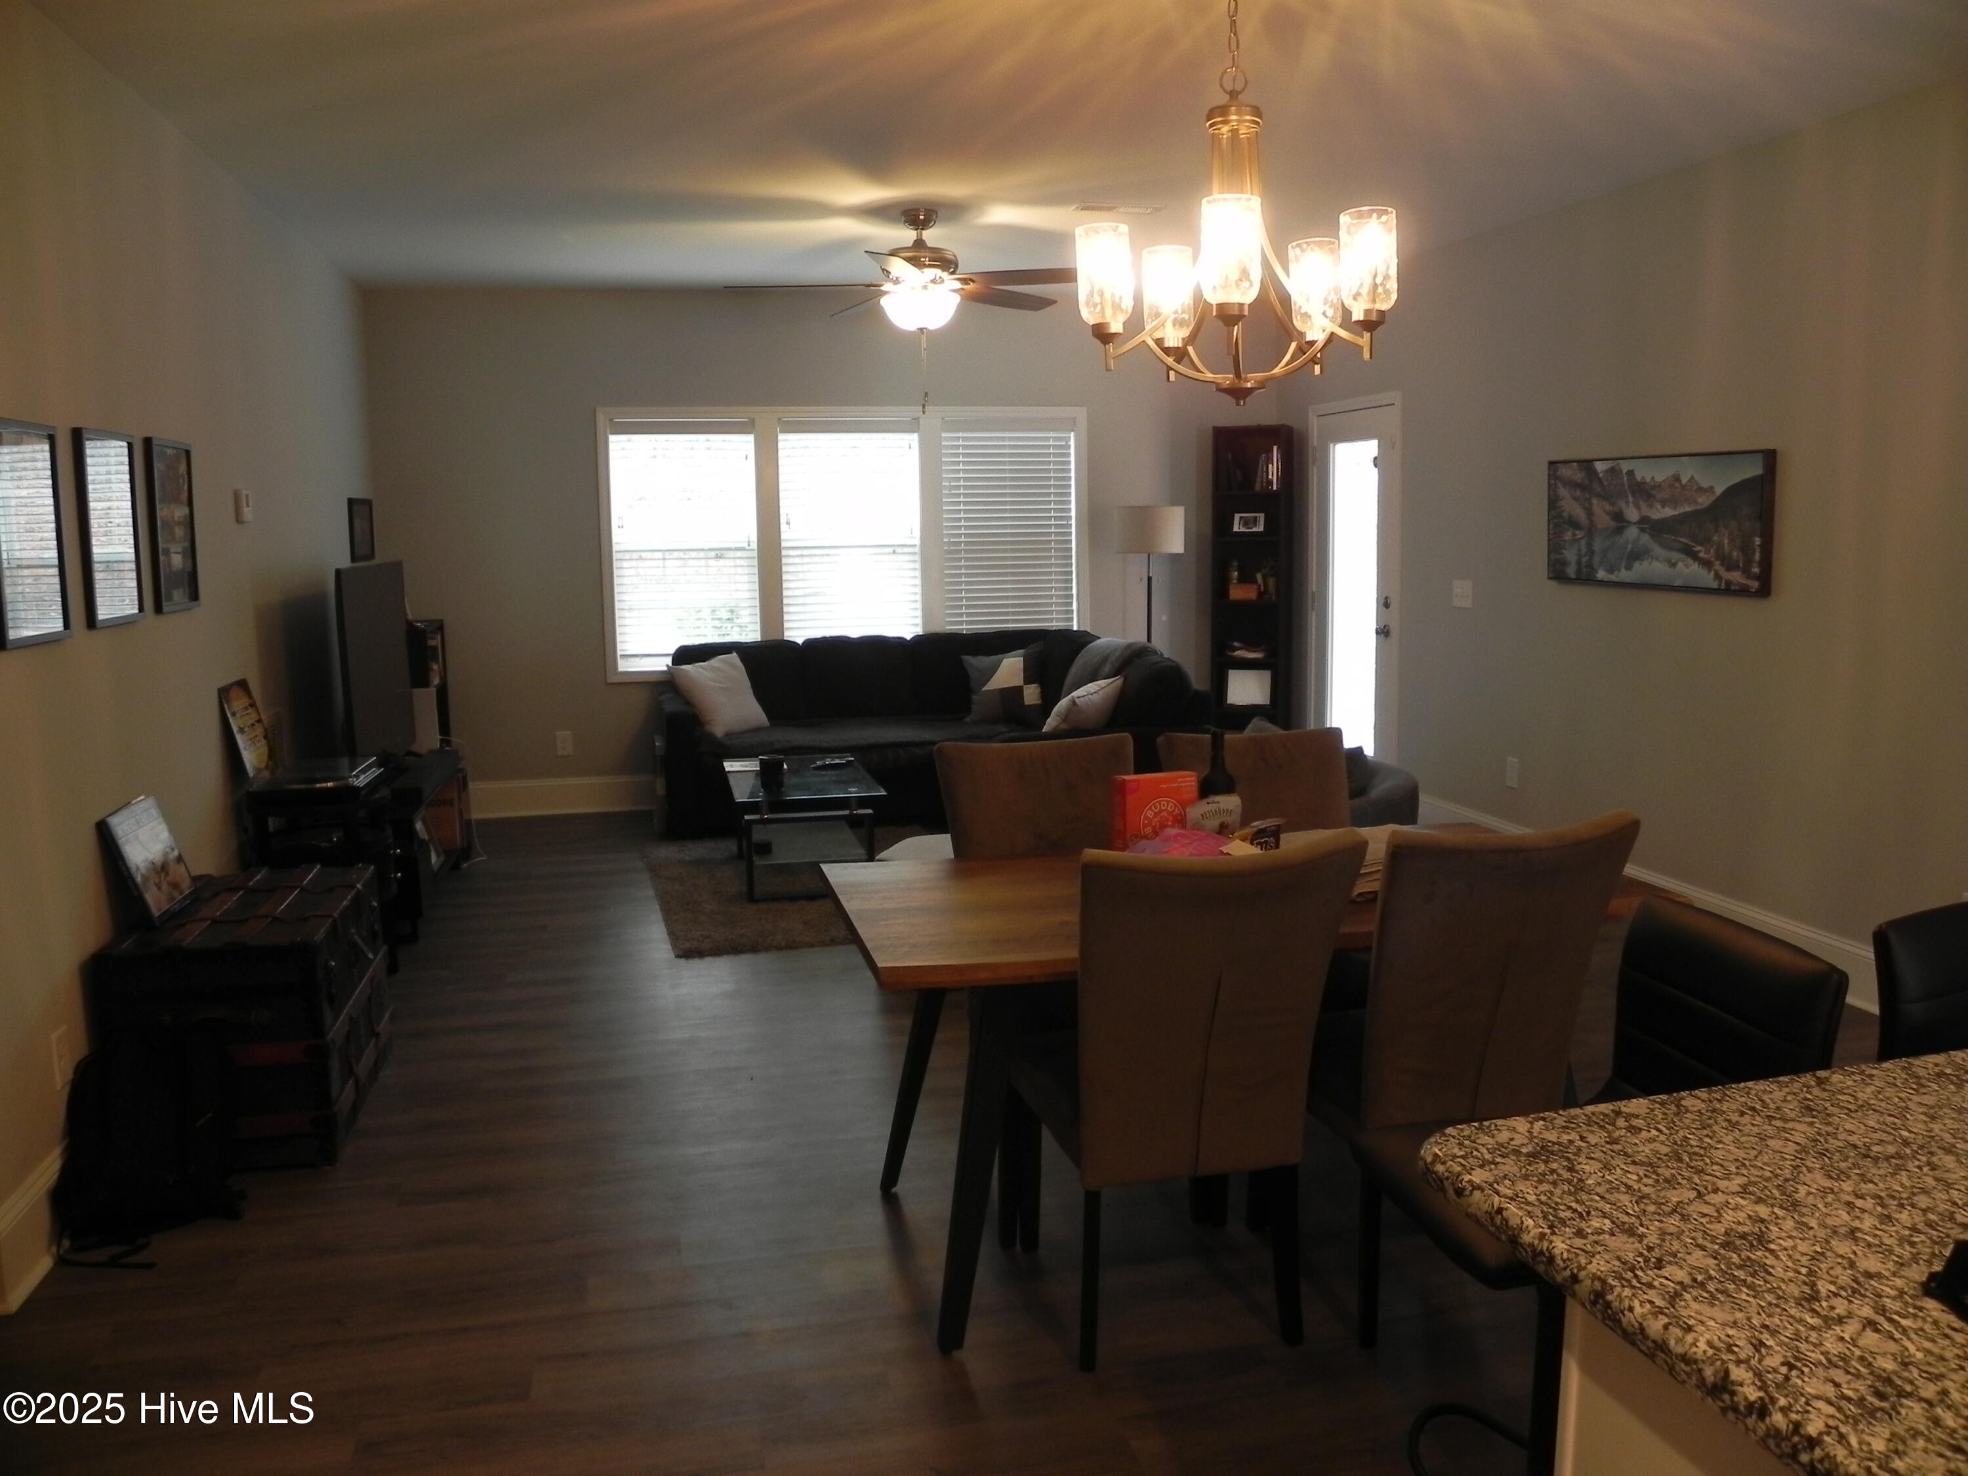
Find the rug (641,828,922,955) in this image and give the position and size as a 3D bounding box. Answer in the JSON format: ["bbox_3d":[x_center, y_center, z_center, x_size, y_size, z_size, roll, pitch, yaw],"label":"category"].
[{"bbox_3d":[-0.641,0.596,6.451,1.540,0.025,2.100,-3,9,-13],"label":"rug"}]

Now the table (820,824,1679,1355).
[{"bbox_3d":[0.514,0.684,3.194,1.590,0.762,0.810,-3,9,-13],"label":"table"}]

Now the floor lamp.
[{"bbox_3d":[0.918,-0.469,8.164,0.375,1.600,0.375,-3,9,-13],"label":"floor lamp"}]

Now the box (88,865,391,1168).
[{"bbox_3d":[-1.913,0.726,3.894,0.485,0.565,0.800,-3,9,-13],"label":"box"}]

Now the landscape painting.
[{"bbox_3d":[2.417,-0.781,5.371,0.040,0.470,1.170,-3,9,-13],"label":"landscape painting"}]

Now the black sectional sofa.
[{"bbox_3d":[-0.299,-0.036,7.614,2.670,0.920,1.380,-3,9,-13],"label":"black sectional sofa"}]

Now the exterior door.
[{"bbox_3d":[1.943,-0.685,7.755,0.110,2.120,0.990,-3,9,-13],"label":"exterior door"}]

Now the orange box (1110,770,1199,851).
[{"bbox_3d":[0.388,0.181,3.334,0.175,0.205,0.062,-4,9,-20],"label":"orange box"}]

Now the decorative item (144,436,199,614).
[{"bbox_3d":[-2.322,-0.609,4.259,0.025,0.480,0.375,-3,9,-13],"label":"decorative item"}]

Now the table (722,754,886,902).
[{"bbox_3d":[-0.799,0.390,6.436,0.600,0.445,1.060,-3,9,-13],"label":"table"}]

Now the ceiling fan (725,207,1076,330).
[{"bbox_3d":[-0.243,-1.802,5.704,1.440,0.455,1.440,-3,9,-13],"label":"ceiling fan"}]

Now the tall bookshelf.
[{"bbox_3d":[1.535,-0.753,8.465,0.400,2.020,0.280,2,9,20],"label":"tall bookshelf"}]

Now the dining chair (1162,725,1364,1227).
[{"bbox_3d":[0.725,0.523,3.476,0.490,1.000,0.630,-2,8,-7],"label":"dining chair"}]

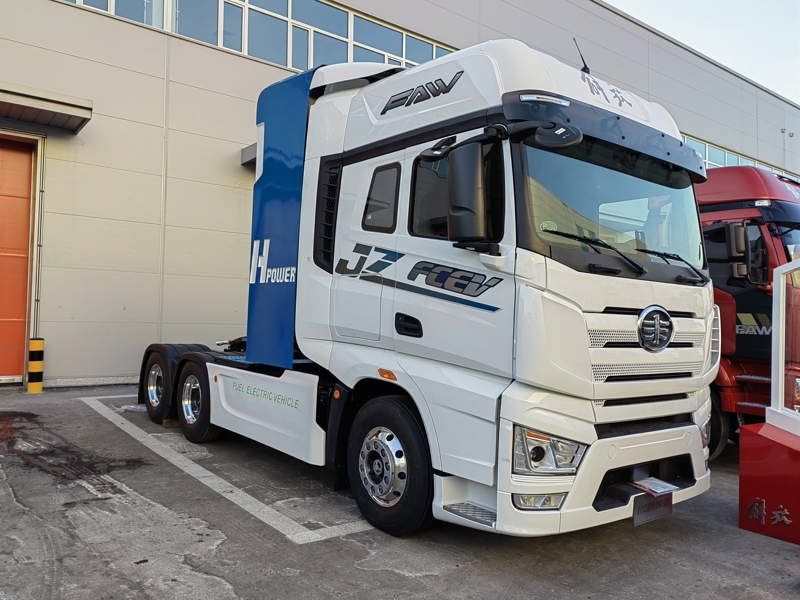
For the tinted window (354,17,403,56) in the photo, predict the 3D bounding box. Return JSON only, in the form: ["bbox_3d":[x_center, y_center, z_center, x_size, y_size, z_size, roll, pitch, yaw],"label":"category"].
[{"bbox_3d":[-0.539,-6.800,16.156,1.540,0.680,0.060,3,-4,-36],"label":"tinted window"}]

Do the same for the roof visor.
[{"bbox_3d":[1.572,-1.090,4.283,2.130,0.270,0.350,3,-1,-37],"label":"roof visor"}]

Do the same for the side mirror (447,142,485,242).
[{"bbox_3d":[0.368,-0.580,3.383,0.215,0.530,0.130,3,-1,-29],"label":"side mirror"}]

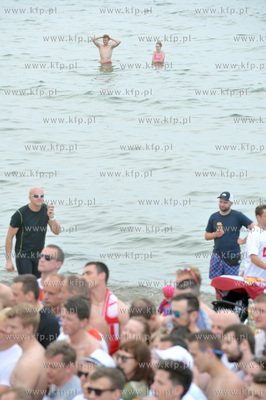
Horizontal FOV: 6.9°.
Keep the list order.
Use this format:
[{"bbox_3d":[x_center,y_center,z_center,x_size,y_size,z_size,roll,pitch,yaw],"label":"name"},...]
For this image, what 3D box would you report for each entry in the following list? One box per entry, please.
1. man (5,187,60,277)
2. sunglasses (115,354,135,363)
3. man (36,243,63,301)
[{"bbox_3d":[-1.261,0.736,28.146,0.660,1.810,0.420,-5,11,-28],"label":"man"},{"bbox_3d":[-0.038,1.103,15.500,0.145,0.050,0.145,-8,12,-39],"label":"sunglasses"},{"bbox_3d":[-0.663,1.254,18.445,0.340,1.790,0.520,-8,12,-39],"label":"man"}]

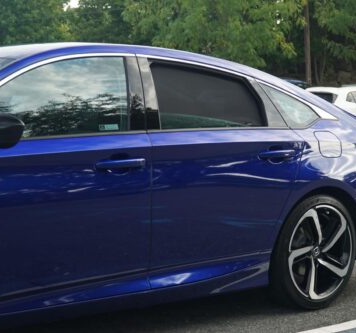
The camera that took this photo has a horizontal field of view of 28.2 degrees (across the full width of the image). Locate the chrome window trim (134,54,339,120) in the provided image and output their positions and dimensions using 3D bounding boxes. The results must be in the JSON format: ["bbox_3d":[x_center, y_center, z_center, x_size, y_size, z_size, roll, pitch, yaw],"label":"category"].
[{"bbox_3d":[0.348,-0.393,3.648,1.298,0.318,0.111,-3,6,-38],"label":"chrome window trim"}]

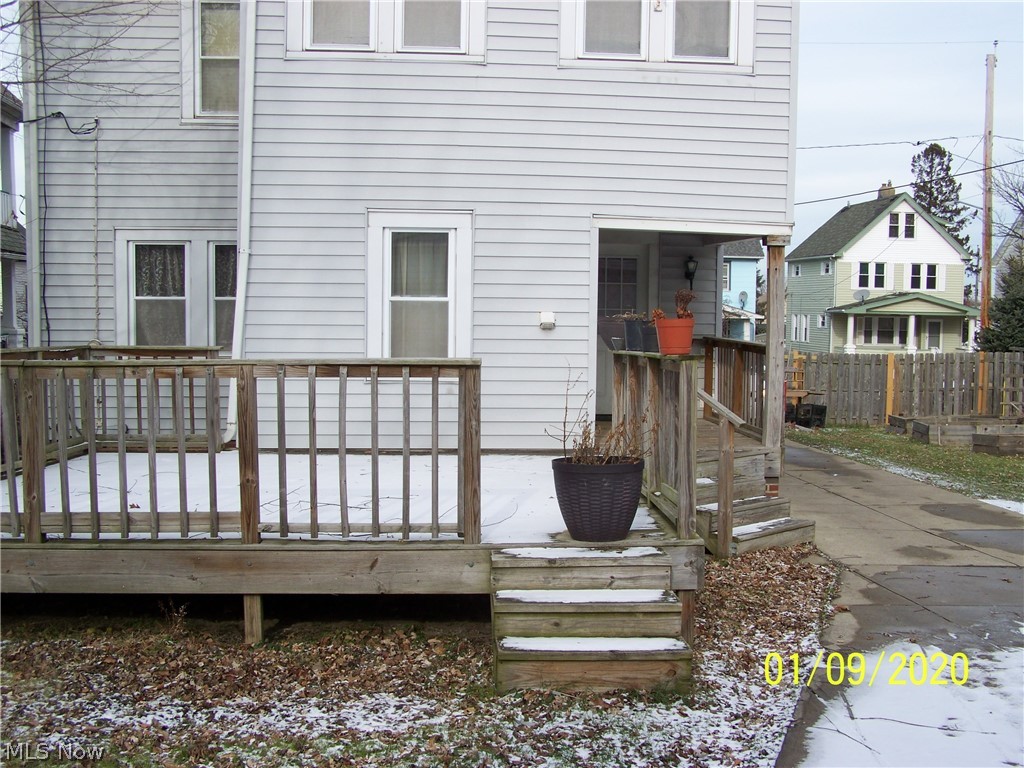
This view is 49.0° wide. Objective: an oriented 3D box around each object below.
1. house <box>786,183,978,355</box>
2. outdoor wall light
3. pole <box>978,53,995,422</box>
[{"bbox_3d":[20.722,-6.358,63.147,7.200,10.100,9.000,0,4,-7],"label":"house"},{"bbox_3d":[2.015,-1.246,12.620,0.135,0.385,0.190,0,4,-6],"label":"outdoor wall light"},{"bbox_3d":[12.979,-4.104,30.657,0.280,10.080,0.280,0,4,-7],"label":"pole"}]

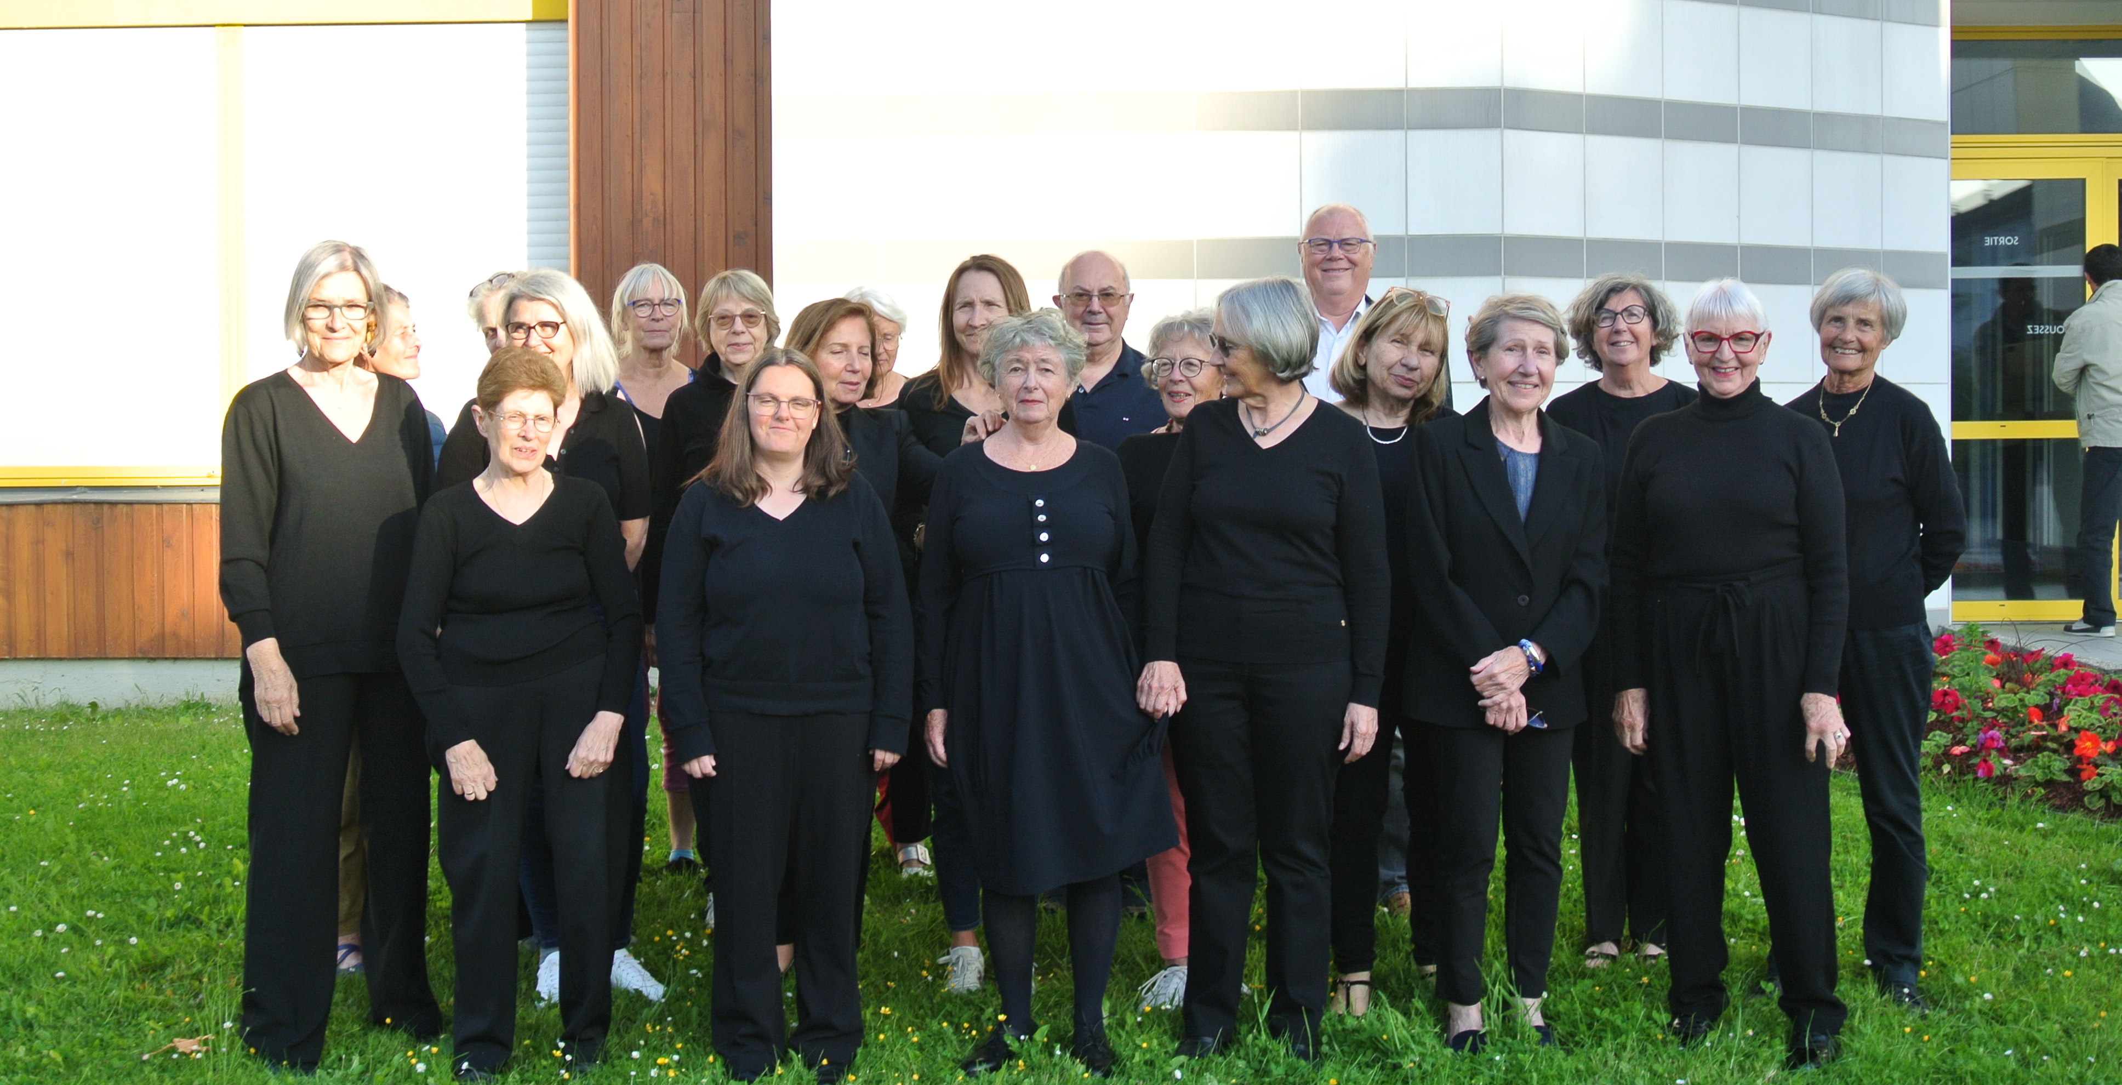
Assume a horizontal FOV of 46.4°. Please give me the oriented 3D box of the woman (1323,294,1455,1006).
[{"bbox_3d":[0.763,0.222,5.720,0.440,1.629,0.310,0,2,7],"label":"woman"}]

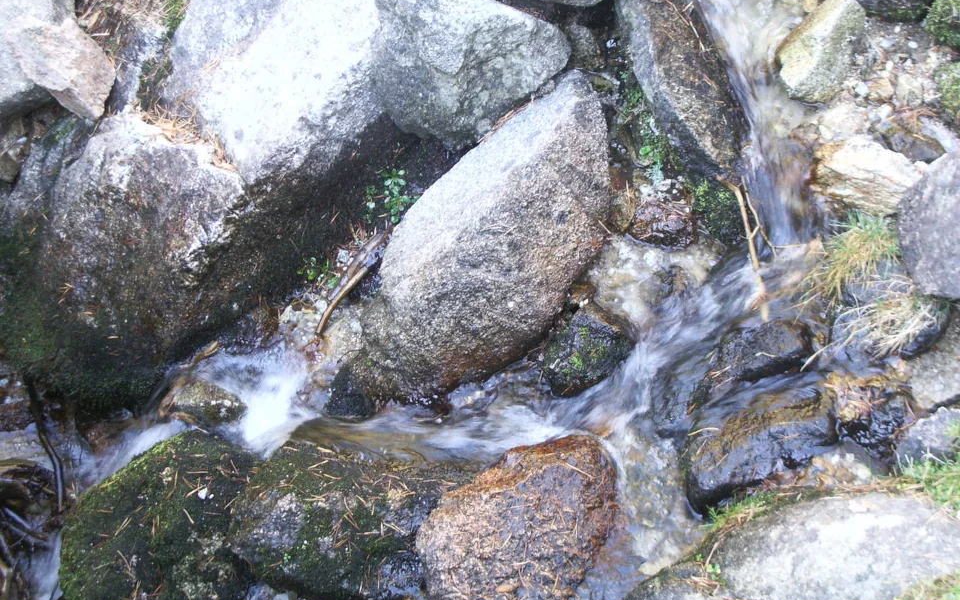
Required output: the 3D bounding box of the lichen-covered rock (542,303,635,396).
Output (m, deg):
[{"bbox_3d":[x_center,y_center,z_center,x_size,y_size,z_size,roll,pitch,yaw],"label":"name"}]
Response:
[{"bbox_3d":[0.191,0.087,3.020,0.155,0.135,0.140,-13,43,-15],"label":"lichen-covered rock"}]

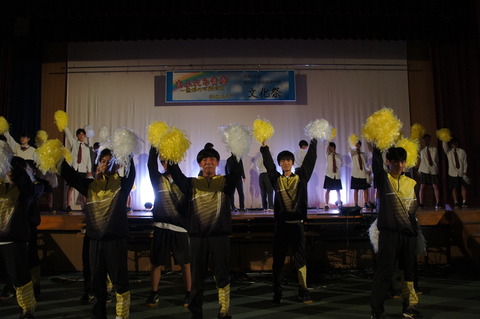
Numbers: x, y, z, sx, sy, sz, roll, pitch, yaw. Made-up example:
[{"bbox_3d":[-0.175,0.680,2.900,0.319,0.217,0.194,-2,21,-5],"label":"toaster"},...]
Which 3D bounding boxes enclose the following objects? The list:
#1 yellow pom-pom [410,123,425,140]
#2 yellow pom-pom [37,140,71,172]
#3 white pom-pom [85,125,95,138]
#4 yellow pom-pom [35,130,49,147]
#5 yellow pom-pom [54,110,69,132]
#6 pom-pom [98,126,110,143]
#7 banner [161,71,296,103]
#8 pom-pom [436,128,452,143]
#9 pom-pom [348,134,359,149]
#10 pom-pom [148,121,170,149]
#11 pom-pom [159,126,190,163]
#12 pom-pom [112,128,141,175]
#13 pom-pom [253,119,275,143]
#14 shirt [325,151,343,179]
[{"bbox_3d":[3.900,-0.615,7.900,0.310,0.370,0.300,-1,-5,0],"label":"yellow pom-pom"},{"bbox_3d":[-1.789,-0.038,3.450,0.320,0.330,0.300,-1,-5,0],"label":"yellow pom-pom"},{"bbox_3d":[-3.300,-0.615,7.900,0.230,0.290,0.230,-1,-5,0],"label":"white pom-pom"},{"bbox_3d":[-3.964,-0.410,7.200,0.270,0.310,0.270,-1,-5,0],"label":"yellow pom-pom"},{"bbox_3d":[-3.549,-0.760,7.150,0.280,0.410,0.280,-1,-5,0],"label":"yellow pom-pom"},{"bbox_3d":[-3.014,-0.561,8.000,0.260,0.330,0.260,-1,-5,0],"label":"pom-pom"},{"bbox_3d":[-0.207,-1.638,8.100,2.920,0.700,0.030,-1,-5,0],"label":"banner"},{"bbox_3d":[4.436,-0.521,7.800,0.330,0.310,0.300,-1,-5,0],"label":"pom-pom"},{"bbox_3d":[2.557,-0.417,8.100,0.240,0.300,0.240,-1,-5,0],"label":"pom-pom"},{"bbox_3d":[-0.895,-0.273,4.000,0.260,0.310,0.260,-1,-5,0],"label":"pom-pom"},{"bbox_3d":[-0.656,-0.150,3.600,0.320,0.360,0.310,-1,-5,0],"label":"pom-pom"},{"bbox_3d":[-1.100,-0.088,3.500,0.280,0.420,0.280,-1,-5,0],"label":"pom-pom"},{"bbox_3d":[0.268,-0.327,4.050,0.250,0.270,0.250,-1,-5,0],"label":"pom-pom"},{"bbox_3d":[2.132,0.125,8.200,0.420,0.630,0.250,-1,-5,0],"label":"shirt"}]

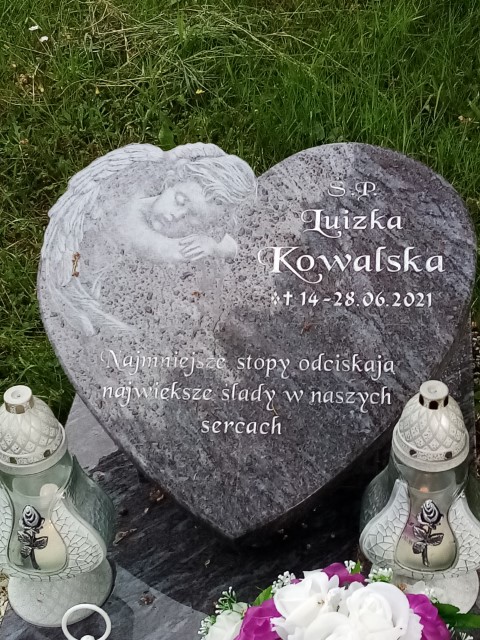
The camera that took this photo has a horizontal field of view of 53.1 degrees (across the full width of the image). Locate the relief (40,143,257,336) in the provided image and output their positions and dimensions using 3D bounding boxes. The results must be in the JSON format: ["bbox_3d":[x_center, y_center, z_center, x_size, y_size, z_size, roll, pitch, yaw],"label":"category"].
[{"bbox_3d":[-0.138,-0.130,0.734,0.325,0.050,0.330,0,69,6],"label":"relief"}]

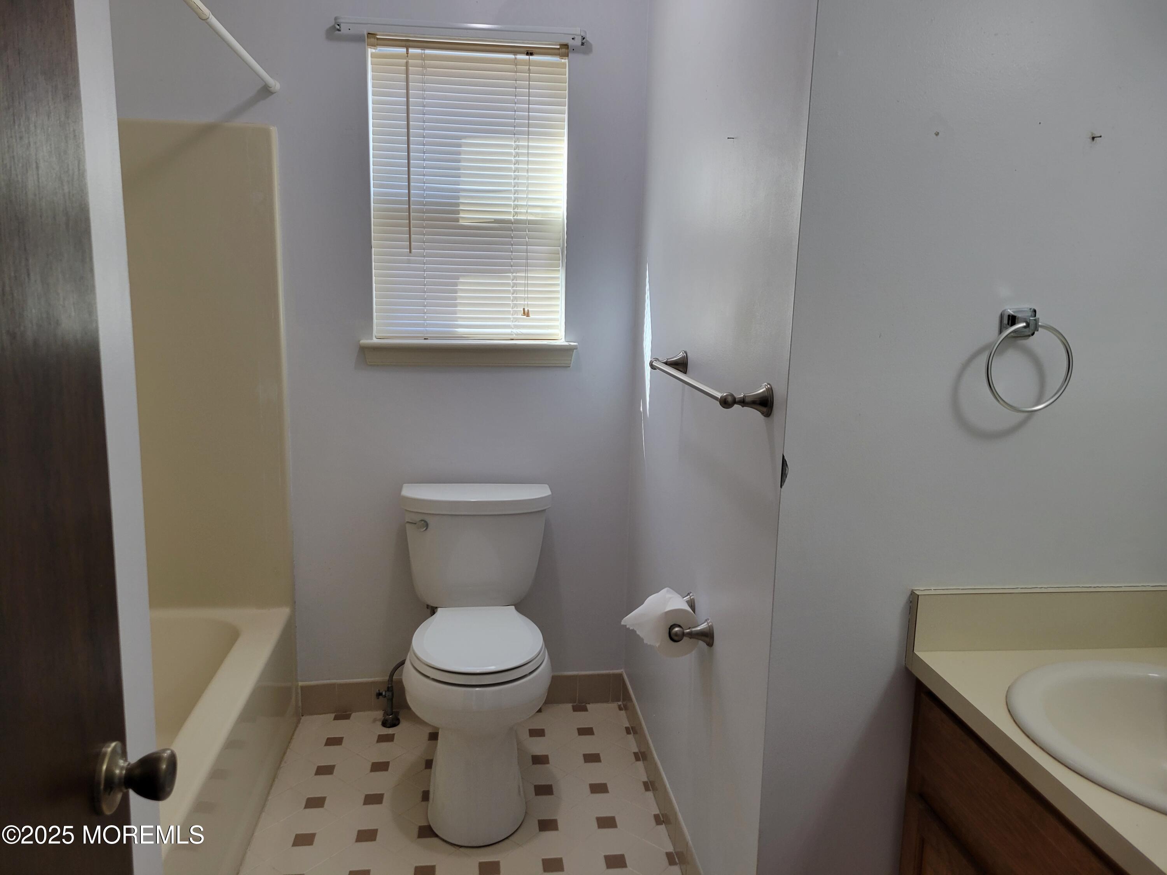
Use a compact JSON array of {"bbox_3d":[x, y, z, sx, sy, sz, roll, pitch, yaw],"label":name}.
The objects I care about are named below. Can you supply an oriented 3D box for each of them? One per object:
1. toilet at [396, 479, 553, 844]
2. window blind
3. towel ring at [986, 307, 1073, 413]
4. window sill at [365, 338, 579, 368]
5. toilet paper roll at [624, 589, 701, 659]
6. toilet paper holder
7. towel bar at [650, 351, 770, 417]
[{"bbox_3d":[-0.296,0.579,2.422,0.444,0.758,0.710,0,11,-7],"label":"toilet"},{"bbox_3d":[-0.334,-0.711,2.562,0.563,0.845,0.045,0,11,-7],"label":"window blind"},{"bbox_3d":[0.715,-0.124,1.415,0.152,0.168,0.062,0,11,-7],"label":"towel ring"},{"bbox_3d":[-0.337,-0.250,2.632,0.645,0.078,0.085,0,11,-7],"label":"window sill"},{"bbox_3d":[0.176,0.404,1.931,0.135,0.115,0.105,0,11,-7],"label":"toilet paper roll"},{"bbox_3d":[0.219,0.400,1.933,0.087,0.058,0.208,0,11,-8],"label":"toilet paper holder"},{"bbox_3d":[0.237,-0.119,1.794,0.086,0.057,0.662,0,11,-8],"label":"towel bar"}]

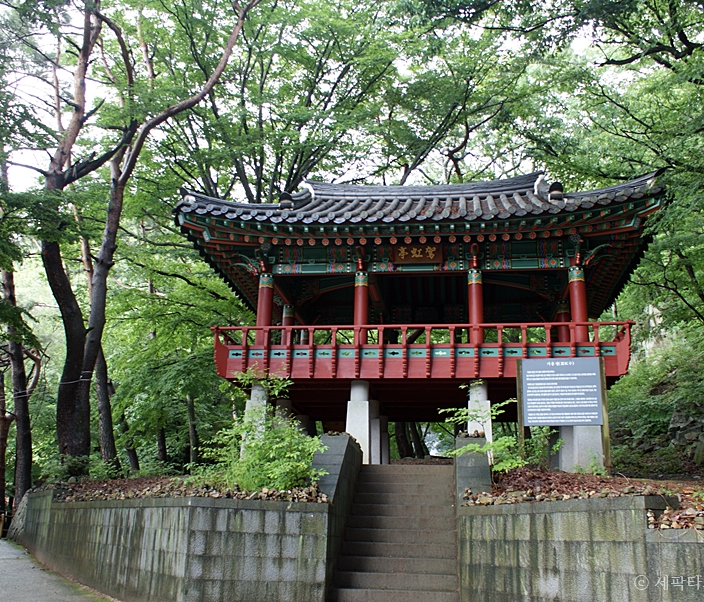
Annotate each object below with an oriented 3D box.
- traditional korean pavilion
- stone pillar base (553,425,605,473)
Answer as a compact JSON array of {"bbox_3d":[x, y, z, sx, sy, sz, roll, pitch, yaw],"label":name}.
[{"bbox_3d":[1.593,0.374,15.489,9.126,7.376,6.858,-1,-20,8],"label":"traditional korean pavilion"},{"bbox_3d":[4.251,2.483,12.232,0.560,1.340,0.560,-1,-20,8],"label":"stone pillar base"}]

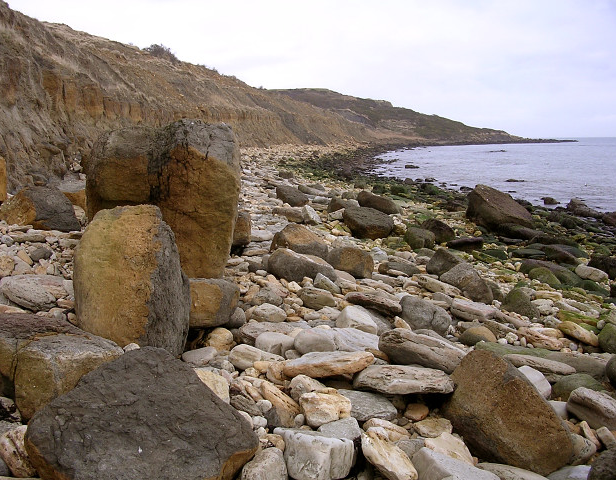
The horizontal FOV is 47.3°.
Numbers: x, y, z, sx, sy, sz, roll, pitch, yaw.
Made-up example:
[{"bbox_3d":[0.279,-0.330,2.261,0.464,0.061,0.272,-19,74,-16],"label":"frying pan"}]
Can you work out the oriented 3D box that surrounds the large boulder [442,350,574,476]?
[{"bbox_3d":[1.000,0.844,3.609,0.420,0.470,0.680,-7,11,-41],"label":"large boulder"}]

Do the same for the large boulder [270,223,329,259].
[{"bbox_3d":[-0.104,0.022,8.706,0.690,0.432,0.518,3,9,20],"label":"large boulder"}]

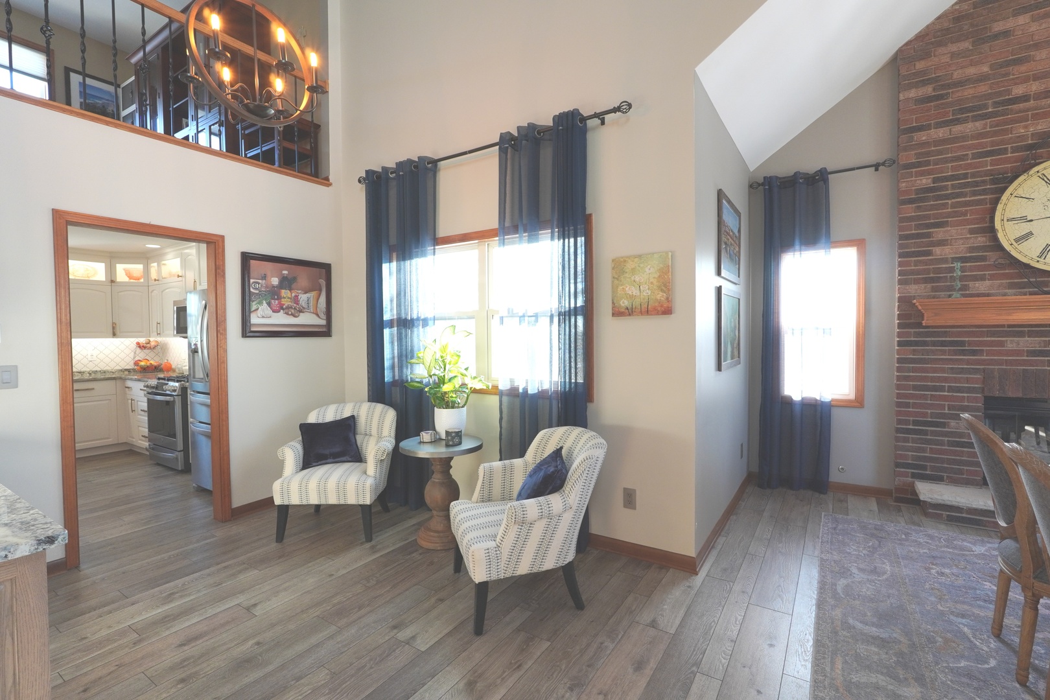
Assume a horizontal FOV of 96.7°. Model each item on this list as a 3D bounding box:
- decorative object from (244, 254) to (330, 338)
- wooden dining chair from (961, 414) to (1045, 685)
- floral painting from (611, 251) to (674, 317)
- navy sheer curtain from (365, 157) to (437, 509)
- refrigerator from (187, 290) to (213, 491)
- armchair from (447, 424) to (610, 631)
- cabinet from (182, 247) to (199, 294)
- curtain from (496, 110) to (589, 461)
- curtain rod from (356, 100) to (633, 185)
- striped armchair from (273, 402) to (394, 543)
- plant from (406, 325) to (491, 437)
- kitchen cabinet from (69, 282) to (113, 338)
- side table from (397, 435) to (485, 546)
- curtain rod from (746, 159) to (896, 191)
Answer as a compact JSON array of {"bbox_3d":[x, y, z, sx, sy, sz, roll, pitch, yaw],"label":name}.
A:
[{"bbox_3d":[-1.935,-0.427,3.846,0.040,0.654,0.742,0,2,34],"label":"decorative object"},{"bbox_3d":[2.149,0.797,1.865,0.620,1.000,0.500,1,2,34],"label":"wooden dining chair"},{"bbox_3d":[0.682,-0.374,2.736,0.363,0.353,0.031,0,2,34],"label":"floral painting"},{"bbox_3d":[-0.995,-0.104,3.730,0.770,2.675,0.110,0,2,34],"label":"navy sheer curtain"},{"bbox_3d":[-2.434,0.359,4.266,0.910,1.780,0.900,1,2,34],"label":"refrigerator"},{"bbox_3d":[-0.002,0.870,2.521,0.740,0.840,0.700,-1,2,-19],"label":"armchair"},{"bbox_3d":[-3.493,-0.845,5.242,0.733,0.542,0.330,0,2,34],"label":"cabinet"},{"bbox_3d":[0.102,-0.099,3.054,0.670,2.740,0.130,1,2,34],"label":"curtain"},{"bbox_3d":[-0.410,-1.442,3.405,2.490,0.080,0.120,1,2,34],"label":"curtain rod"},{"bbox_3d":[-1.344,0.850,3.419,0.700,0.840,0.740,0,2,0],"label":"striped armchair"},{"bbox_3d":[-0.543,0.218,3.310,0.600,0.800,0.520,-1,2,-9],"label":"plant"},{"bbox_3d":[-5.409,-0.463,5.631,0.335,0.653,0.579,0,2,34],"label":"kitchen cabinet"},{"bbox_3d":[-0.549,0.936,3.118,0.544,0.650,0.544,-1,2,0],"label":"side table"},{"bbox_3d":[2.507,-1.489,3.999,1.050,0.080,0.120,1,2,34],"label":"curtain rod"}]

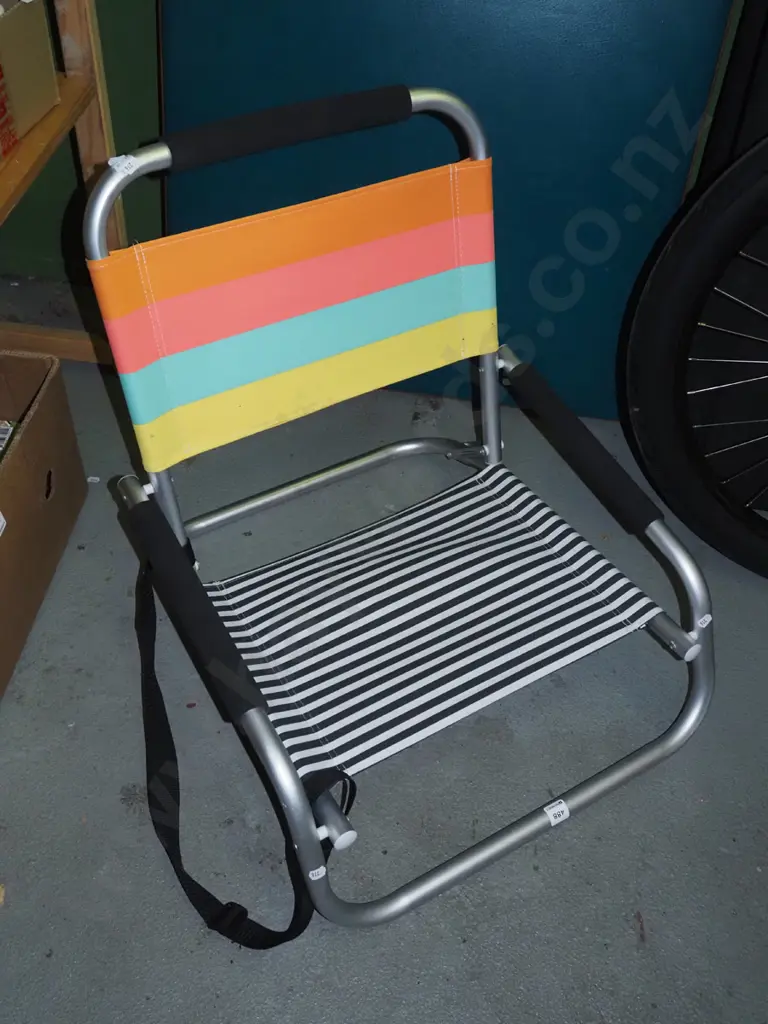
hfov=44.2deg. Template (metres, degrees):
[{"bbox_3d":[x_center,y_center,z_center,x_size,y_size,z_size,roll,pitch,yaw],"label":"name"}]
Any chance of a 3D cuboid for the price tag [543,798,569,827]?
[{"bbox_3d":[0.195,0.338,1.066,0.024,0.005,0.020,-22,79,-22],"label":"price tag"}]

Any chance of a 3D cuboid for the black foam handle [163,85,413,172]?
[{"bbox_3d":[-0.092,-0.399,0.978,0.278,0.037,0.037,-22,59,-22],"label":"black foam handle"}]

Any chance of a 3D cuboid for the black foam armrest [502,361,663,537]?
[{"bbox_3d":[0.246,-0.086,1.190,0.037,0.037,0.280,-22,60,-22],"label":"black foam armrest"}]

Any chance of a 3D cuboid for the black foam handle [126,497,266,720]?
[{"bbox_3d":[-0.198,0.092,0.976,0.036,0.036,0.285,-22,59,-22],"label":"black foam handle"}]

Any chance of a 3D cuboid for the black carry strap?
[{"bbox_3d":[-0.203,0.213,1.028,0.185,0.164,0.490,-22,55,-22],"label":"black carry strap"}]

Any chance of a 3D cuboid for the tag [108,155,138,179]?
[{"bbox_3d":[-0.248,-0.329,0.900,0.027,0.006,0.020,13,93,-4],"label":"tag"}]

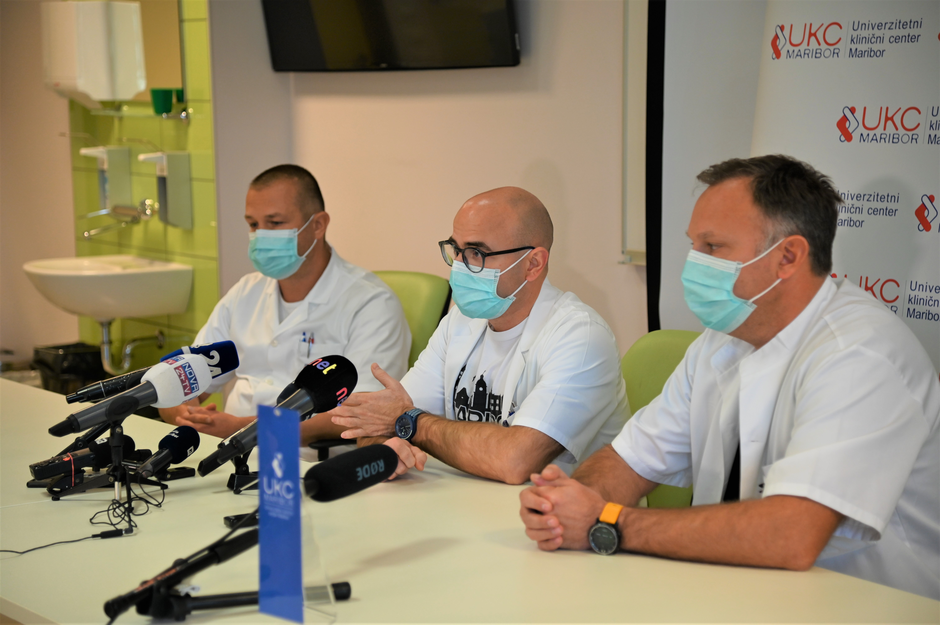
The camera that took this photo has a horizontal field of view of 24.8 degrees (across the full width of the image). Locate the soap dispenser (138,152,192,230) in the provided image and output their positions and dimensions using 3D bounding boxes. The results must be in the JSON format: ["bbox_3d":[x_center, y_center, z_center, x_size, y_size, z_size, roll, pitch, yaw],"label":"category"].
[{"bbox_3d":[-0.944,-0.376,6.650,0.160,0.240,0.090,-6,8,-36],"label":"soap dispenser"}]

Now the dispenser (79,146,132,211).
[{"bbox_3d":[-1.210,-0.420,7.068,0.170,0.245,0.085,-6,9,-36],"label":"dispenser"}]

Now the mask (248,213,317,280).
[{"bbox_3d":[-0.377,-0.130,4.280,0.150,0.125,0.120,4,19,37],"label":"mask"}]

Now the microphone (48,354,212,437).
[{"bbox_3d":[-0.568,0.145,3.600,0.298,0.078,0.078,-23,15,-24],"label":"microphone"}]

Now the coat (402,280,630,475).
[{"bbox_3d":[0.090,0.241,3.900,0.420,0.600,0.520,-7,9,-40],"label":"coat"}]

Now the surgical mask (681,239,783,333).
[{"bbox_3d":[0.366,-0.035,2.970,0.125,0.120,0.150,-13,11,-24],"label":"surgical mask"}]

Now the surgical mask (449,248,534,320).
[{"bbox_3d":[0.031,-0.051,3.777,0.112,0.112,0.138,-8,15,-36],"label":"surgical mask"}]

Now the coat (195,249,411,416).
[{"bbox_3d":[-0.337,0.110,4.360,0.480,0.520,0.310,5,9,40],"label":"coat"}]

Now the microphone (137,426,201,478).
[{"bbox_3d":[-0.529,0.247,3.760,0.066,0.066,0.175,3,23,29],"label":"microphone"}]

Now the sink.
[{"bbox_3d":[-1.187,-0.058,6.891,0.400,0.180,0.490,-6,9,-36],"label":"sink"}]

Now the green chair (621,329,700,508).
[{"bbox_3d":[0.221,0.529,3.799,0.580,0.910,0.580,-6,9,-36],"label":"green chair"}]

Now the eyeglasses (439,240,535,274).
[{"bbox_3d":[0.046,-0.102,3.812,0.143,0.046,0.140,-8,15,-36],"label":"eyeglasses"}]

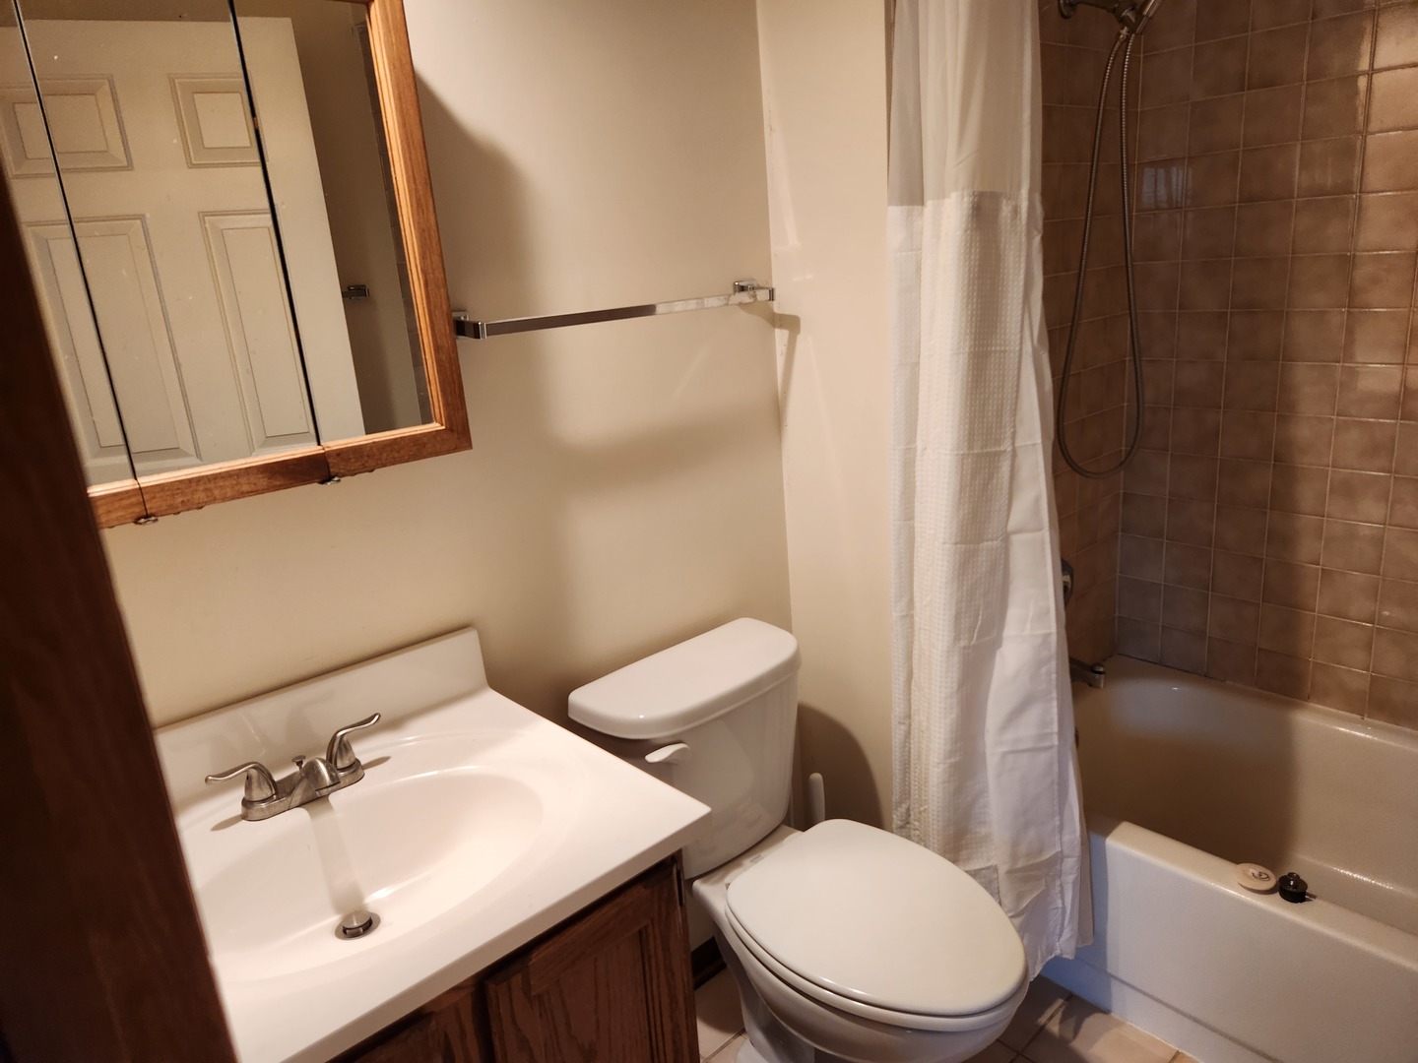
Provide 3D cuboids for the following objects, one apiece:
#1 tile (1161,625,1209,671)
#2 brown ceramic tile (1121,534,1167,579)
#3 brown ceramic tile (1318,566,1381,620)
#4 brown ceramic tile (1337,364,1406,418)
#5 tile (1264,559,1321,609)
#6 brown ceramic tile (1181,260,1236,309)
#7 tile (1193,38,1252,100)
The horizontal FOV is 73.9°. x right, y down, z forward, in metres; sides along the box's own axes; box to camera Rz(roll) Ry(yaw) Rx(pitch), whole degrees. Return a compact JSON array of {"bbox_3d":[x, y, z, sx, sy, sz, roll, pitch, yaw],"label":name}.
[{"bbox_3d":[1.172,0.293,2.325,0.010,0.108,0.108,-18,21,-38],"label":"tile"},{"bbox_3d":[1.082,0.068,2.347,0.009,0.107,0.107,-19,21,-38],"label":"brown ceramic tile"},{"bbox_3d":[1.367,0.134,2.014,0.009,0.108,0.108,-18,21,-38],"label":"brown ceramic tile"},{"bbox_3d":[1.336,-0.283,1.904,0.010,0.108,0.108,-18,21,-38],"label":"brown ceramic tile"},{"bbox_3d":[1.295,0.117,2.094,0.009,0.108,0.108,-18,21,-38],"label":"tile"},{"bbox_3d":[1.098,-0.542,2.079,0.010,0.108,0.108,-18,21,-38],"label":"brown ceramic tile"},{"bbox_3d":[1.063,-0.961,1.958,0.010,0.108,0.108,-18,21,-39],"label":"tile"}]

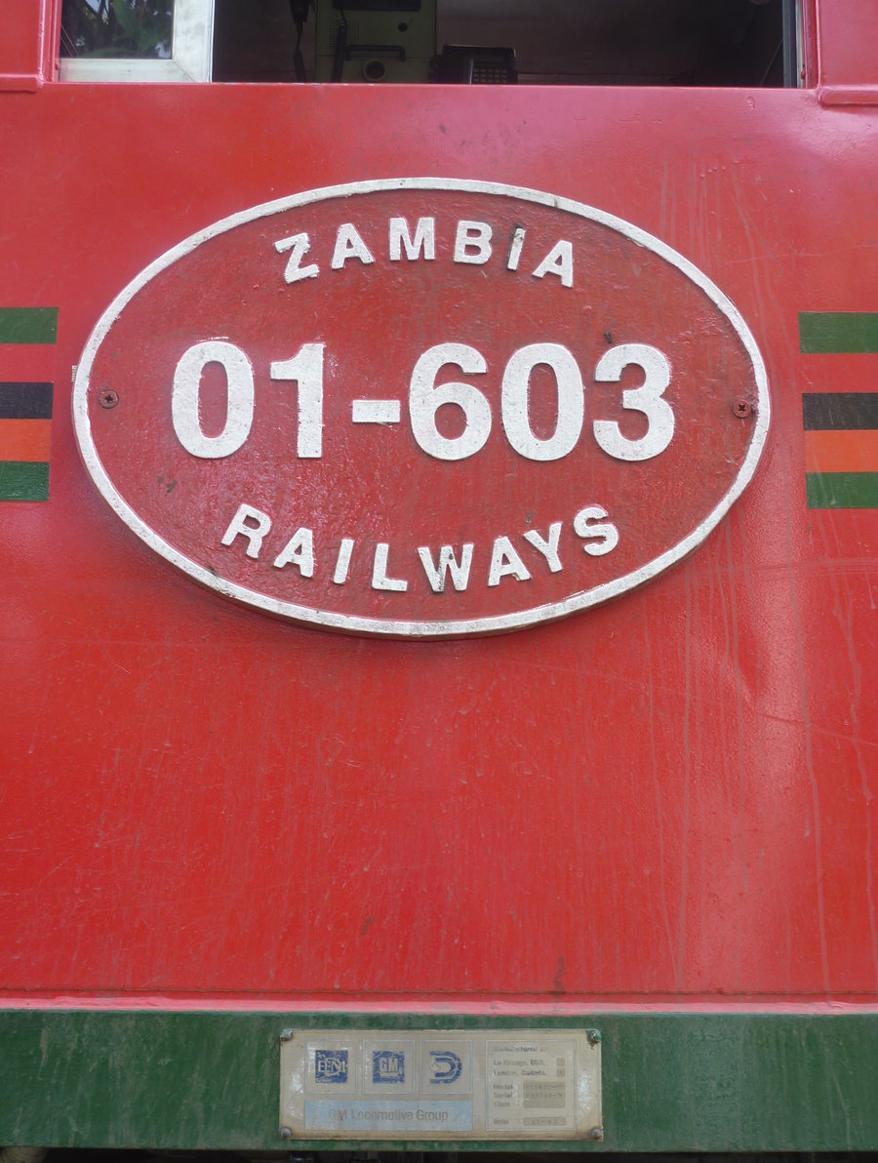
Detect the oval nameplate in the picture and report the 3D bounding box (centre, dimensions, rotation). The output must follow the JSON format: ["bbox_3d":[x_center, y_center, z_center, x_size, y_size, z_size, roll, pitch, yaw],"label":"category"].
[{"bbox_3d":[-0.018,-0.191,1.236,0.730,0.500,0.020,0,-9,0],"label":"oval nameplate"}]

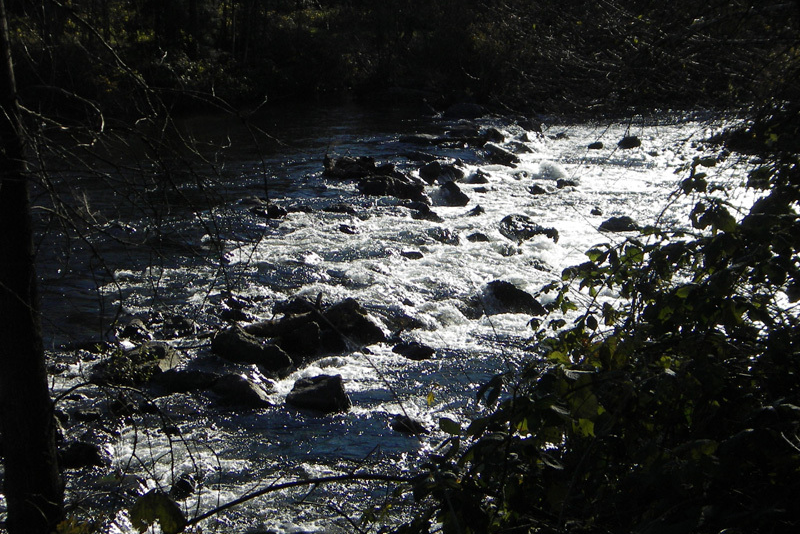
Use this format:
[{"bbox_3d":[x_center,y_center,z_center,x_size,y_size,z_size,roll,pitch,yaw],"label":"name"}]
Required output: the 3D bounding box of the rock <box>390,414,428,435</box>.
[{"bbox_3d":[0.084,1.380,12.873,0.332,0.144,0.249,2,13,10],"label":"rock"}]

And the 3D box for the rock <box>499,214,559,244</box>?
[{"bbox_3d":[1.879,-0.583,21.283,0.864,0.353,0.605,5,13,20],"label":"rock"}]

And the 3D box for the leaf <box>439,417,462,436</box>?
[{"bbox_3d":[0.167,0.526,4.800,0.079,0.059,0.035,0,13,0],"label":"leaf"}]

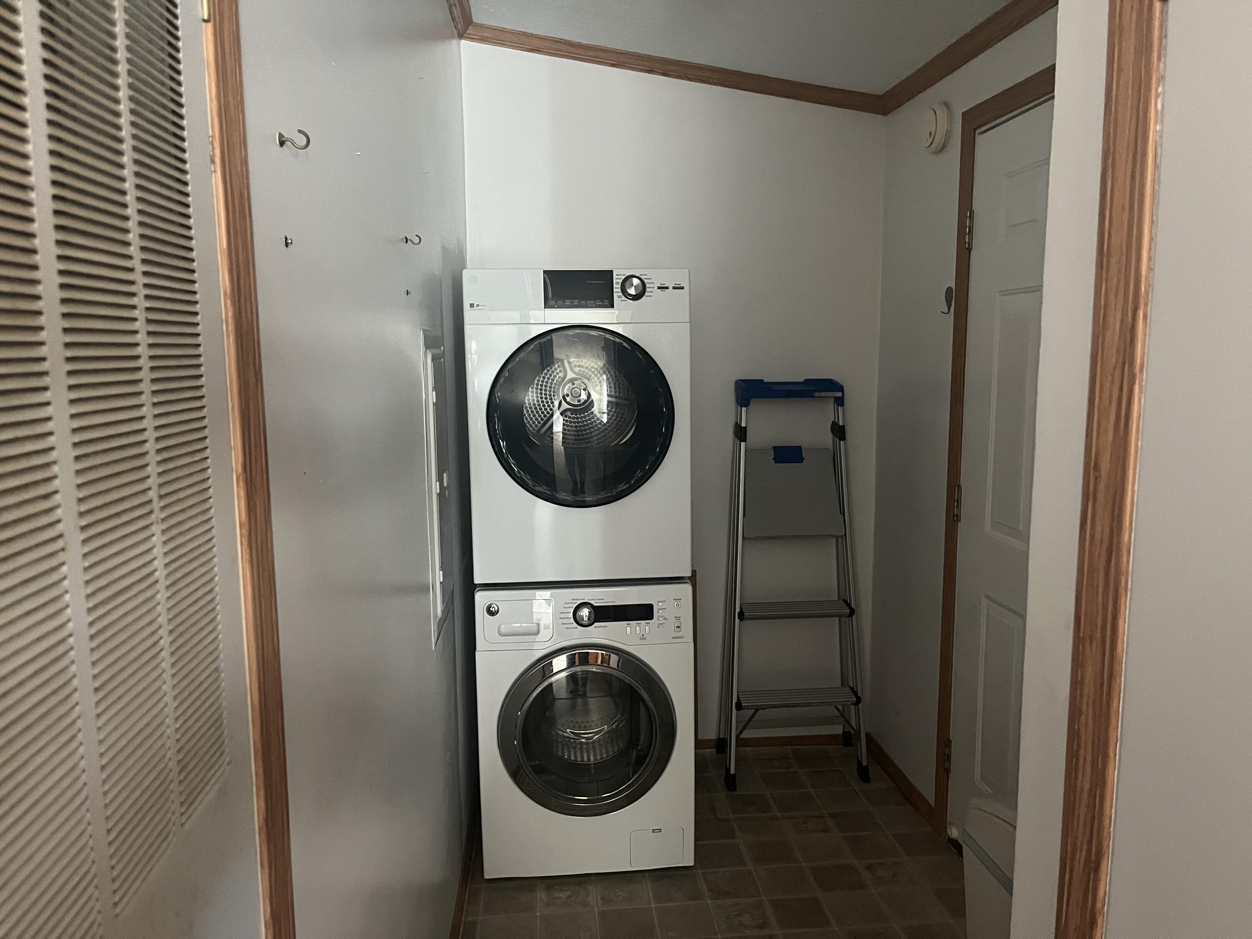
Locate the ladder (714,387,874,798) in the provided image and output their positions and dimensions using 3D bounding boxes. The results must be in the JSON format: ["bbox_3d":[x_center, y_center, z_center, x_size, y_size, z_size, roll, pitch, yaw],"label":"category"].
[{"bbox_3d":[0.579,0.377,3.276,0.525,1.375,0.330,-2,7,-5],"label":"ladder"}]

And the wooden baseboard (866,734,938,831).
[{"bbox_3d":[0.927,1.046,3.192,0.018,0.055,0.660,-2,7,-5],"label":"wooden baseboard"}]

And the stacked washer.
[{"bbox_3d":[-0.137,0.285,2.857,0.597,1.690,0.640,-2,7,-5],"label":"stacked washer"}]

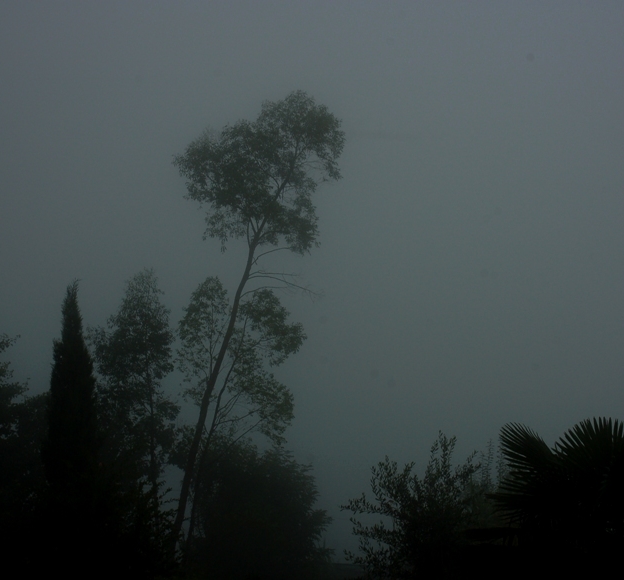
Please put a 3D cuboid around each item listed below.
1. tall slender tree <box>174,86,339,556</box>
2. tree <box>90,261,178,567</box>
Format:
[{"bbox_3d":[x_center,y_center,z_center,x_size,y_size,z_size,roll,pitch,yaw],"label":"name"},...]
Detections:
[{"bbox_3d":[-1.604,0.927,28.500,5.100,13.600,4.600,0,-6,0],"label":"tall slender tree"},{"bbox_3d":[-5.070,3.707,27.500,2.550,8.600,2.500,0,-6,0],"label":"tree"}]

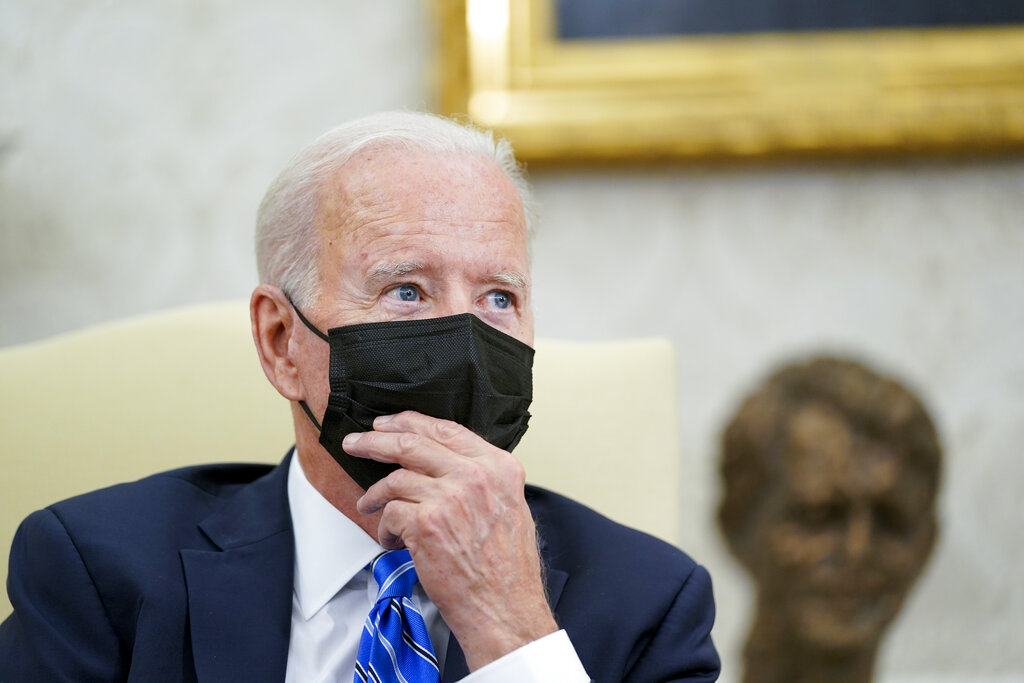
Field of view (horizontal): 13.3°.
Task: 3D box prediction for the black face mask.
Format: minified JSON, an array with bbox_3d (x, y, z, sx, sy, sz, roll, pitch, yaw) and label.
[{"bbox_3d":[-0.049,0.035,2.710,0.145,0.115,0.110,3,-8,-29],"label":"black face mask"}]

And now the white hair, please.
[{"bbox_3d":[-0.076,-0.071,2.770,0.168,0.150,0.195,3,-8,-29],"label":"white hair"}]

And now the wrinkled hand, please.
[{"bbox_3d":[-0.031,0.113,2.620,0.100,0.165,0.085,-30,-3,-7],"label":"wrinkled hand"}]

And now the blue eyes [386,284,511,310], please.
[{"bbox_3d":[-0.038,-0.027,2.690,0.090,0.014,0.022,3,-8,-29],"label":"blue eyes"}]

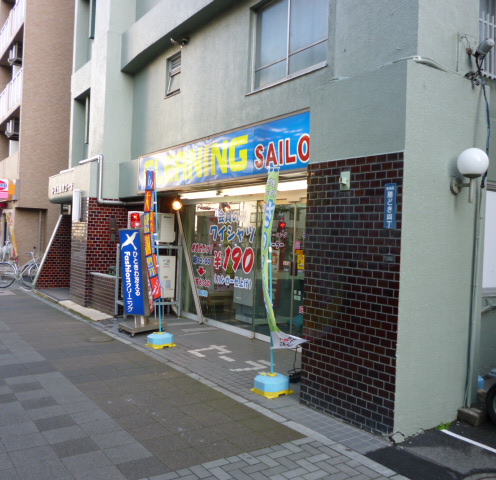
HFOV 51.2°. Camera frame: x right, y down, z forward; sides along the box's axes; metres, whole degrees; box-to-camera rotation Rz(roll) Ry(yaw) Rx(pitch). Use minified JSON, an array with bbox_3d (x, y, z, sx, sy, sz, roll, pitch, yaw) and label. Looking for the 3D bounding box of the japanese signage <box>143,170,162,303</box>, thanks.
[{"bbox_3d":[-1.390,-0.062,7.500,0.140,1.840,0.450,1,1,-42],"label":"japanese signage"}]

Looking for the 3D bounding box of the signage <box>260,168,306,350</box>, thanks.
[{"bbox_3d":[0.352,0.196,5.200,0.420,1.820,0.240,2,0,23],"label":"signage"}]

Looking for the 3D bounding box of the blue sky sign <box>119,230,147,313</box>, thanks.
[{"bbox_3d":[-1.795,0.504,8.150,0.440,1.330,0.200,-1,1,33],"label":"blue sky sign"}]

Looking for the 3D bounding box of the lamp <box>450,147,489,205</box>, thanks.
[{"bbox_3d":[1.911,-0.550,4.437,0.270,0.470,0.290,2,1,-34],"label":"lamp"}]

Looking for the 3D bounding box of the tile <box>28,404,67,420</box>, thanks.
[{"bbox_3d":[-1.737,1.519,4.489,0.295,0.040,0.295,1,0,-34],"label":"tile"}]

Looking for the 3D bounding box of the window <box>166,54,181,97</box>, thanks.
[{"bbox_3d":[-1.388,-3.136,9.894,0.120,0.770,0.580,2,1,-34],"label":"window"}]

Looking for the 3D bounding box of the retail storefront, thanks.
[{"bbox_3d":[-0.460,-0.026,8.144,0.750,3.080,5.450,2,1,-34],"label":"retail storefront"}]

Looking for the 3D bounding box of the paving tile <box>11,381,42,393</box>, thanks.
[{"bbox_3d":[-2.295,1.552,5.370,0.294,0.040,0.294,1,0,-34],"label":"paving tile"}]

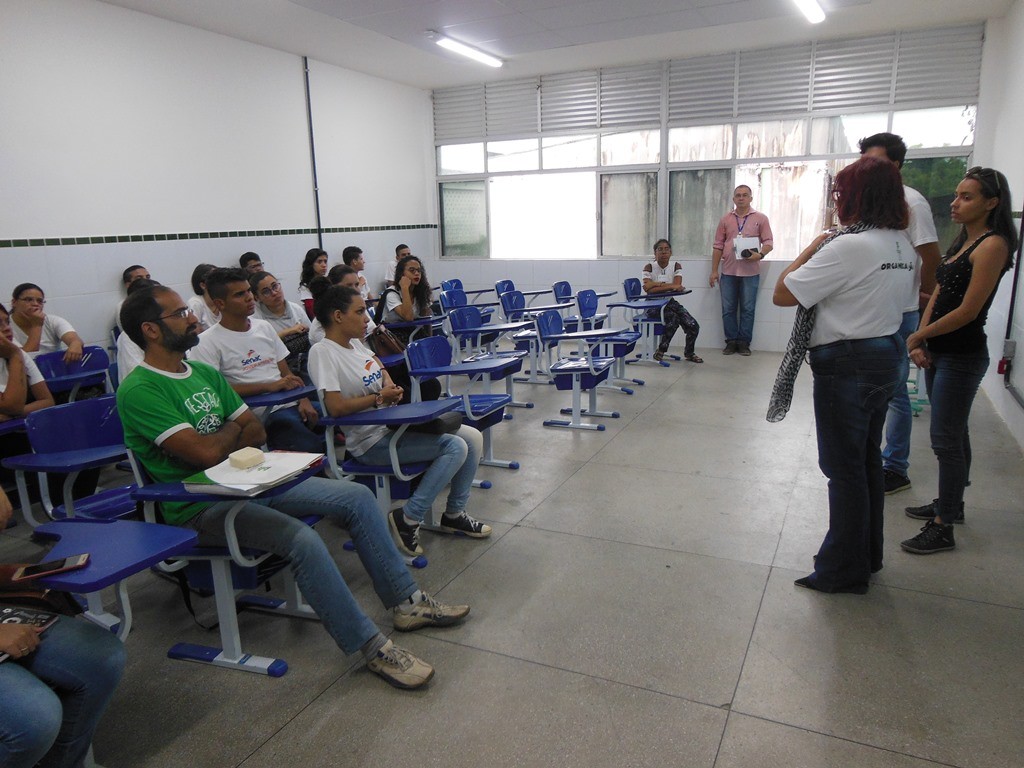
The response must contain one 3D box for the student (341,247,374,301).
[{"bbox_3d":[-1.366,-0.742,7.376,0.780,1.240,0.480,5,14,25],"label":"student"}]

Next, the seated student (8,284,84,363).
[{"bbox_3d":[-2.813,-0.030,4.431,0.750,1.150,0.520,6,14,30],"label":"seated student"}]

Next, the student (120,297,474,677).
[{"bbox_3d":[-0.691,0.290,2.517,0.970,1.250,0.560,1,13,12],"label":"student"}]

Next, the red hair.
[{"bbox_3d":[1.299,-0.689,2.680,0.230,0.270,0.245,-12,16,-39],"label":"red hair"}]

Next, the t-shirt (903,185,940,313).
[{"bbox_3d":[1.913,-0.701,3.825,0.290,0.680,0.500,-6,13,-19],"label":"t-shirt"}]

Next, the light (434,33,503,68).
[{"bbox_3d":[-0.388,-3.123,6.973,0.120,0.080,1.230,5,14,25],"label":"light"}]

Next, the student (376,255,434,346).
[{"bbox_3d":[-0.576,-0.402,5.818,0.750,1.210,0.500,7,15,33],"label":"student"}]

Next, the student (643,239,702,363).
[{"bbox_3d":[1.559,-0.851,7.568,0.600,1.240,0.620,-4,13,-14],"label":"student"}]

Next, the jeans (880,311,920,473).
[{"bbox_3d":[1.961,0.026,3.959,0.300,0.950,0.400,-7,14,-24],"label":"jeans"}]

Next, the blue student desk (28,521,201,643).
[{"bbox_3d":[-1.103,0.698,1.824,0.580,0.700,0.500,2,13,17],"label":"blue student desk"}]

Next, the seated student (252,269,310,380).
[{"bbox_3d":[-1.348,-0.092,4.498,0.730,1.180,0.480,6,14,29],"label":"seated student"}]

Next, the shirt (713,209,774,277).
[{"bbox_3d":[2.426,-1.488,7.750,0.600,0.730,0.310,2,13,16],"label":"shirt"}]

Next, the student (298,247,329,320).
[{"bbox_3d":[-1.607,-0.588,6.655,0.780,1.250,0.480,6,14,30],"label":"student"}]

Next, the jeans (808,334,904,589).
[{"bbox_3d":[1.351,0.311,2.936,0.340,0.970,0.400,9,16,40],"label":"jeans"}]

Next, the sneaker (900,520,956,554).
[{"bbox_3d":[1.826,0.666,3.252,0.232,0.120,0.092,2,13,15],"label":"sneaker"}]

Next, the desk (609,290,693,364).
[{"bbox_3d":[1.381,-0.558,7.265,0.670,0.760,0.650,4,14,25],"label":"desk"}]

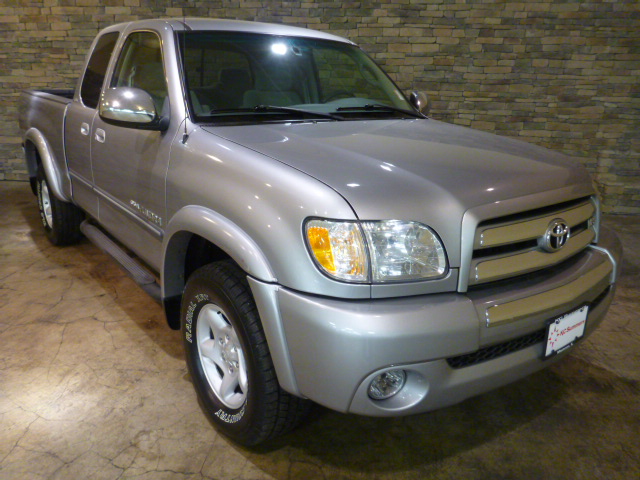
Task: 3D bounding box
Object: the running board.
[{"bbox_3d":[-1.269,0.098,3.309,0.180,0.130,1.560,-11,21,-37],"label":"running board"}]

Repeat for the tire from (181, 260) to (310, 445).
[{"bbox_3d":[-0.341,0.474,2.245,0.275,0.770,0.775,-11,21,-37],"label":"tire"}]

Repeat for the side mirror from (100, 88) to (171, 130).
[{"bbox_3d":[-0.858,-0.603,2.397,0.270,0.200,0.180,-11,21,-37],"label":"side mirror"}]

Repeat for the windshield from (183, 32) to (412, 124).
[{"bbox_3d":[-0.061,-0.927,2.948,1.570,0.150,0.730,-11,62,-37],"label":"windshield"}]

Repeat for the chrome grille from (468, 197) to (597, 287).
[{"bbox_3d":[0.866,-0.009,1.952,0.880,0.230,0.130,-11,21,-37],"label":"chrome grille"}]

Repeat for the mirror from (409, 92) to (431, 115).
[{"bbox_3d":[0.718,-0.920,3.596,0.270,0.200,0.180,-11,21,-37],"label":"mirror"}]

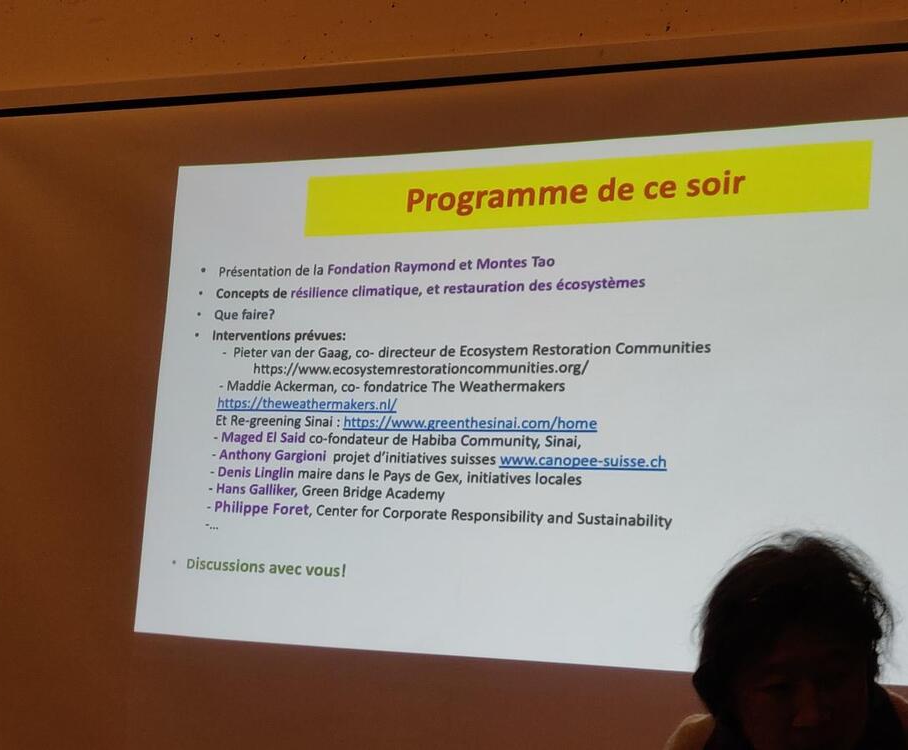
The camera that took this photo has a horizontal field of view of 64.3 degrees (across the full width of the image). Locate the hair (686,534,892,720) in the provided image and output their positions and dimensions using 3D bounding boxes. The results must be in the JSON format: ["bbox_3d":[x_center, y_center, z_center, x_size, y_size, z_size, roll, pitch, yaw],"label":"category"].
[{"bbox_3d":[0.408,0.305,0.885,0.212,0.225,0.215,7,9,16],"label":"hair"}]

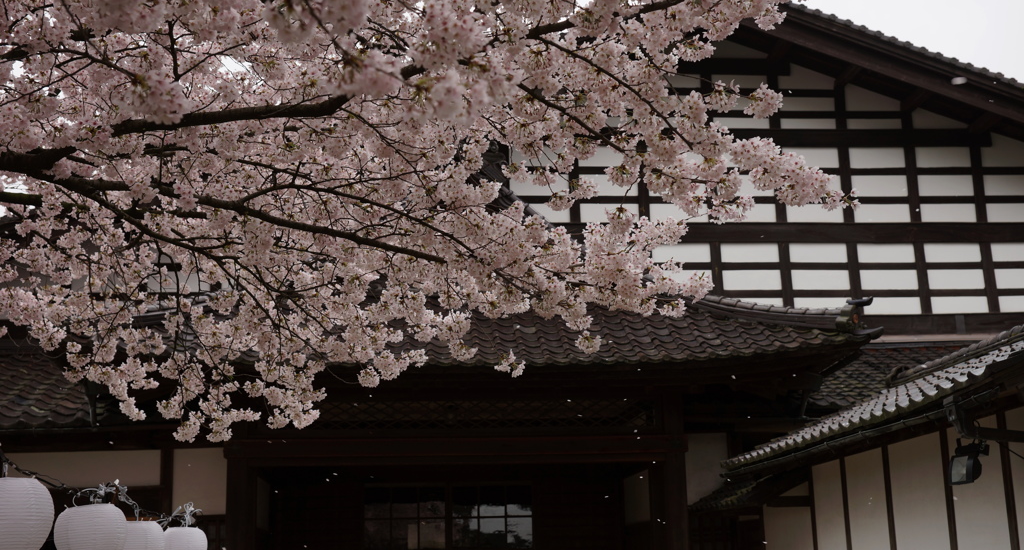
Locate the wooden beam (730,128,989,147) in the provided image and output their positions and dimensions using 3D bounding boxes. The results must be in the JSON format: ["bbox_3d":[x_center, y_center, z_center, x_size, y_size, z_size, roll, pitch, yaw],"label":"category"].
[{"bbox_3d":[4.772,-2.041,19.276,5.000,0.260,0.250,0,-13,-5],"label":"wooden beam"}]

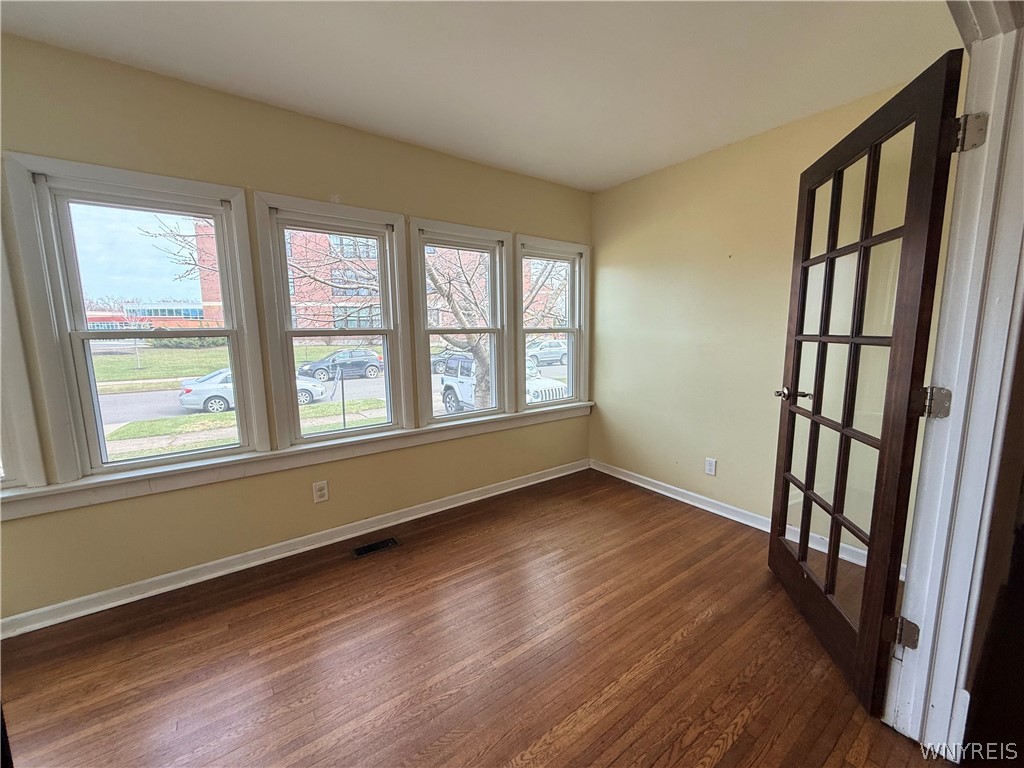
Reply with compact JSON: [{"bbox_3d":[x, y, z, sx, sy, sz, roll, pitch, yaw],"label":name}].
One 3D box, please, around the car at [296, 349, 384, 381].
[{"bbox_3d":[-9.654,-1.157,23.915,4.576,1.700,1.850,-5,9,-32],"label":"car"}]

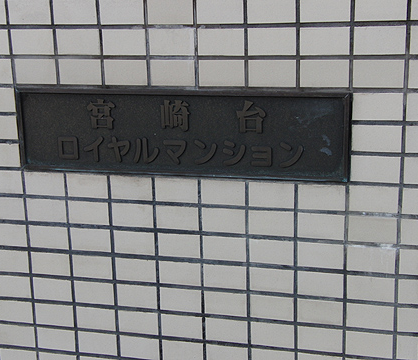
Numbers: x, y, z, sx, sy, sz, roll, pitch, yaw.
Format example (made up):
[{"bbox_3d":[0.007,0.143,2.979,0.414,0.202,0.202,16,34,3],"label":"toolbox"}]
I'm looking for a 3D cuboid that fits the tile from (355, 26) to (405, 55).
[{"bbox_3d":[0.373,-0.306,1.738,0.108,0.060,0.010,2,15,14],"label":"tile"}]

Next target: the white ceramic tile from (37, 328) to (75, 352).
[{"bbox_3d":[-0.405,0.421,2.102,0.108,0.060,0.010,2,15,14],"label":"white ceramic tile"}]

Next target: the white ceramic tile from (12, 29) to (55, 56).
[{"bbox_3d":[-0.420,-0.332,1.890,0.108,0.060,0.010,3,15,15],"label":"white ceramic tile"}]

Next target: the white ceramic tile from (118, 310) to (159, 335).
[{"bbox_3d":[-0.180,0.362,2.022,0.108,0.060,0.010,3,15,15],"label":"white ceramic tile"}]

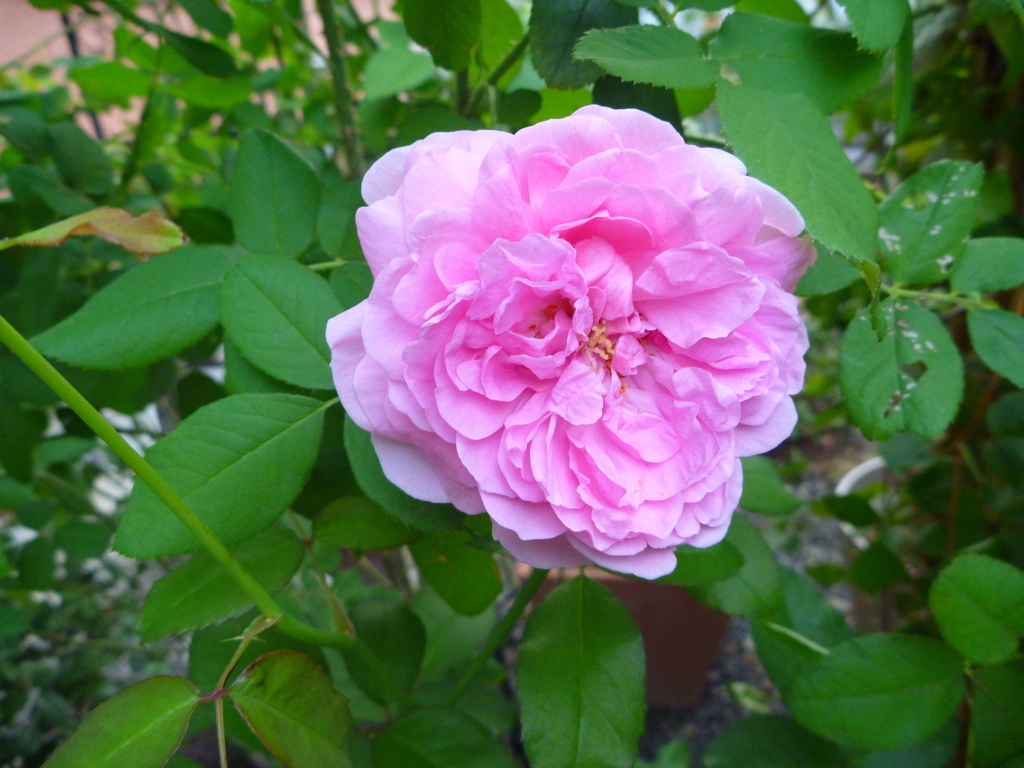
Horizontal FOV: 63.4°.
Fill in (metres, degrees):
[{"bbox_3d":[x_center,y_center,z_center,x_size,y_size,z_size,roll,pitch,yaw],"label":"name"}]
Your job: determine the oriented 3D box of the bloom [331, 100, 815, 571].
[{"bbox_3d":[0.012,-0.008,0.178,0.099,0.095,0.055,-1,-7,-2],"label":"bloom"}]

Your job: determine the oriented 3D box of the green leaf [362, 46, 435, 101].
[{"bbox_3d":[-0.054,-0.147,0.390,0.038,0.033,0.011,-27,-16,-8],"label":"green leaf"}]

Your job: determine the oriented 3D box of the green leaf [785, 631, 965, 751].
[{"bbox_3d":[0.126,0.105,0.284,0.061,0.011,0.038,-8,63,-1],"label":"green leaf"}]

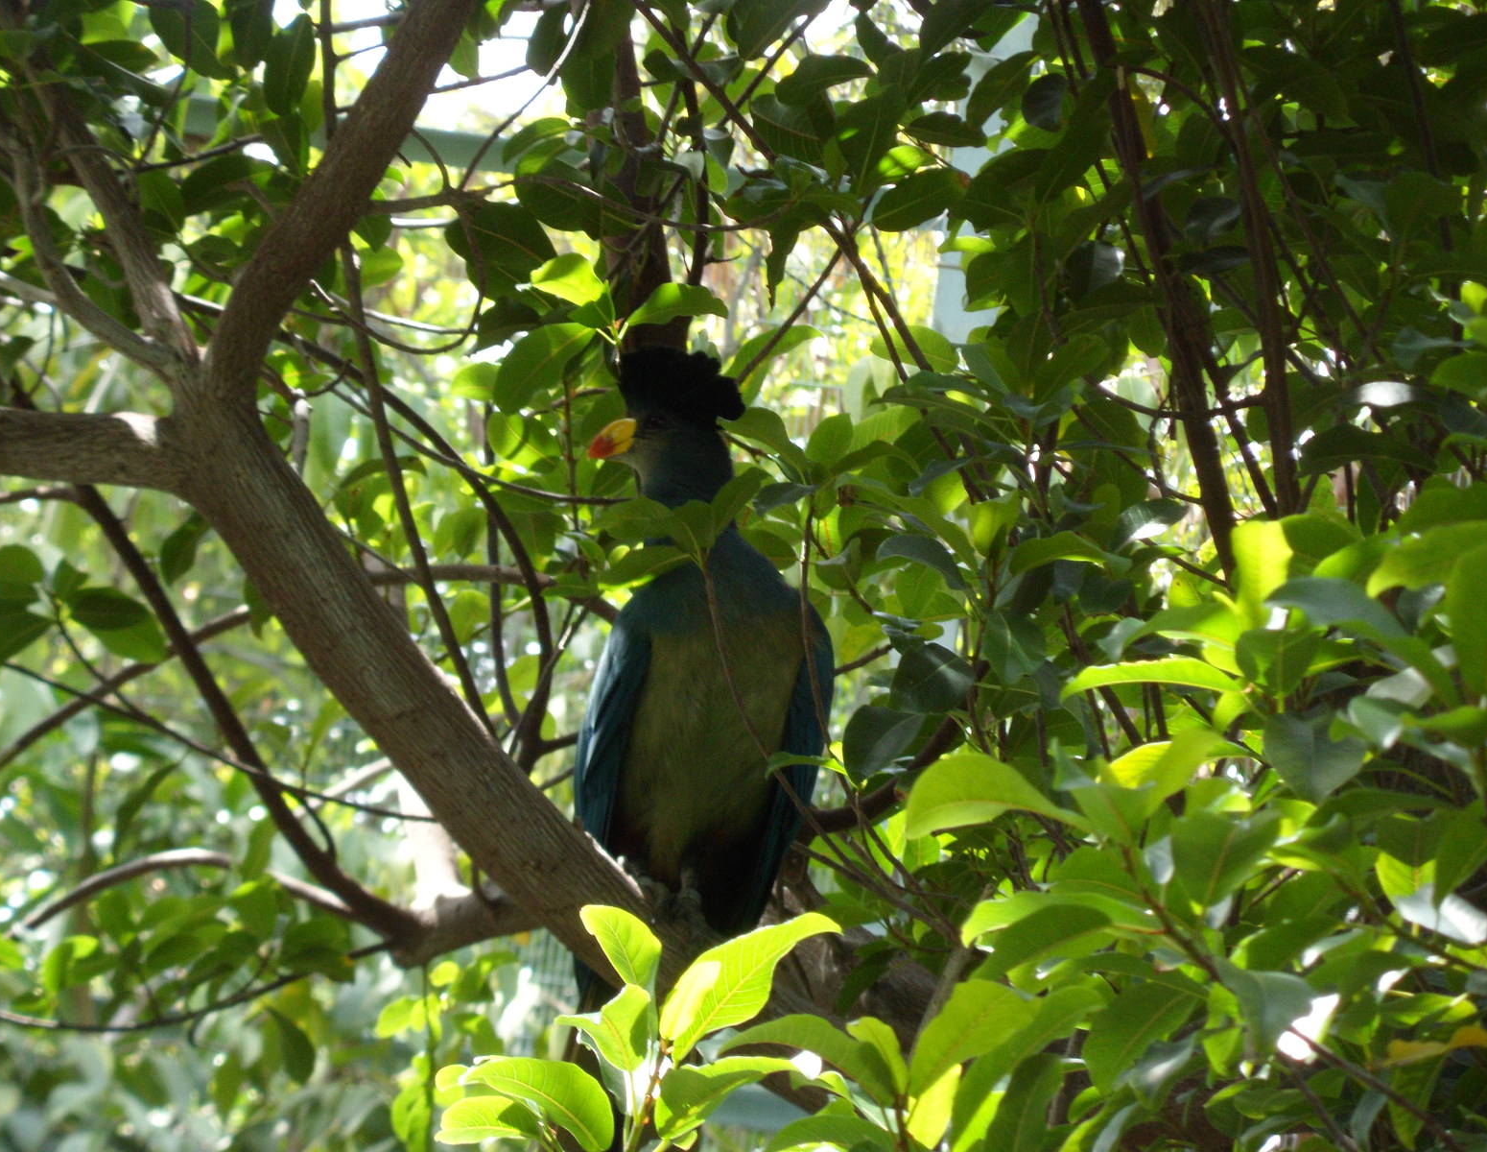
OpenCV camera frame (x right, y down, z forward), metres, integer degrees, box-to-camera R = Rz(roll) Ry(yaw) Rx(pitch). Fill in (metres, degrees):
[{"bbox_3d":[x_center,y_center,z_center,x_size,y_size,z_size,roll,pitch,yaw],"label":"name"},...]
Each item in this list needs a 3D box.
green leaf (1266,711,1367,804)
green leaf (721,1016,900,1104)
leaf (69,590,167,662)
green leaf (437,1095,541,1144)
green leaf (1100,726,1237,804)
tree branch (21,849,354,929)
[{"bbox_3d":[0.416,0.131,8.700,0.075,0.090,0.020,-2,-49,-2],"label":"green leaf"},{"bbox_3d":[0.047,0.343,8.500,0.125,0.035,0.050,3,-33,-16],"label":"green leaf"},{"bbox_3d":[-0.481,0.038,9.200,0.085,0.020,0.050,8,-38,-1],"label":"leaf"},{"bbox_3d":[-0.178,0.381,8.400,0.085,0.020,0.045,5,-41,-6],"label":"green leaf"},{"bbox_3d":[0.305,0.136,8.600,0.105,0.025,0.050,-7,-38,-1],"label":"green leaf"},{"bbox_3d":[-0.446,0.251,9.600,0.270,0.065,0.060,0,-8,0],"label":"tree branch"}]

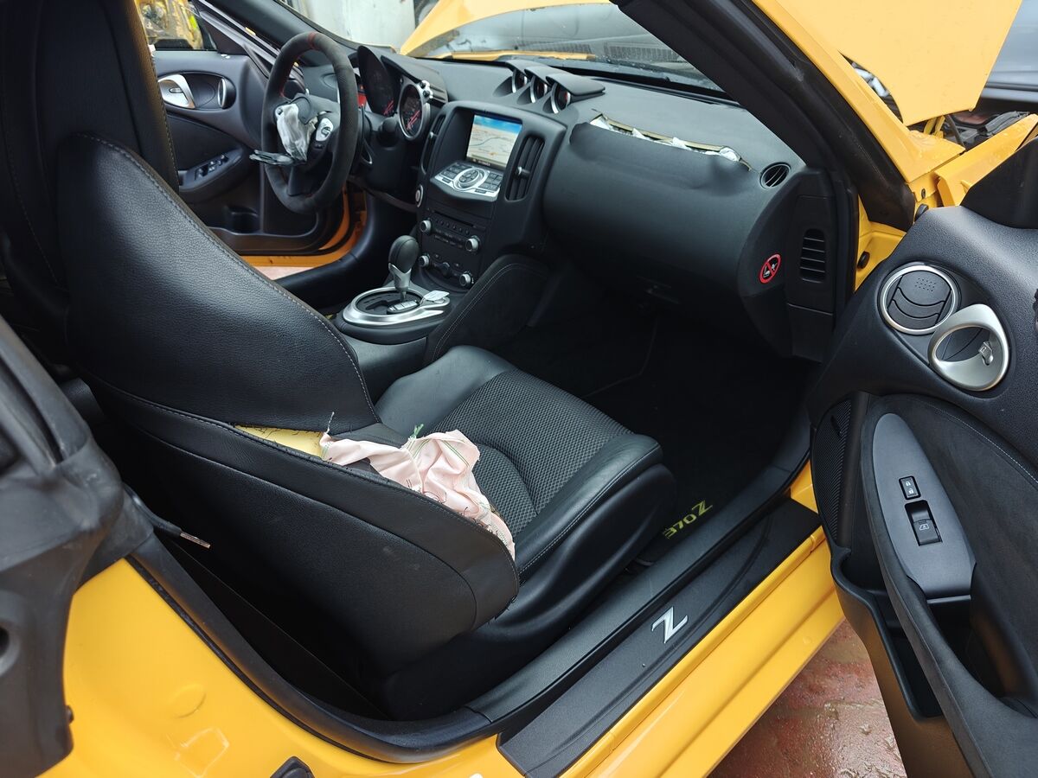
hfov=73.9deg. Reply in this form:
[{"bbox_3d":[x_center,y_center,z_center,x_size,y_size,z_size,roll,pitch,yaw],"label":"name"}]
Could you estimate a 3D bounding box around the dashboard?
[{"bbox_3d":[0.012,-0.459,1.423,0.500,0.425,1.390,-25,39,-35],"label":"dashboard"}]

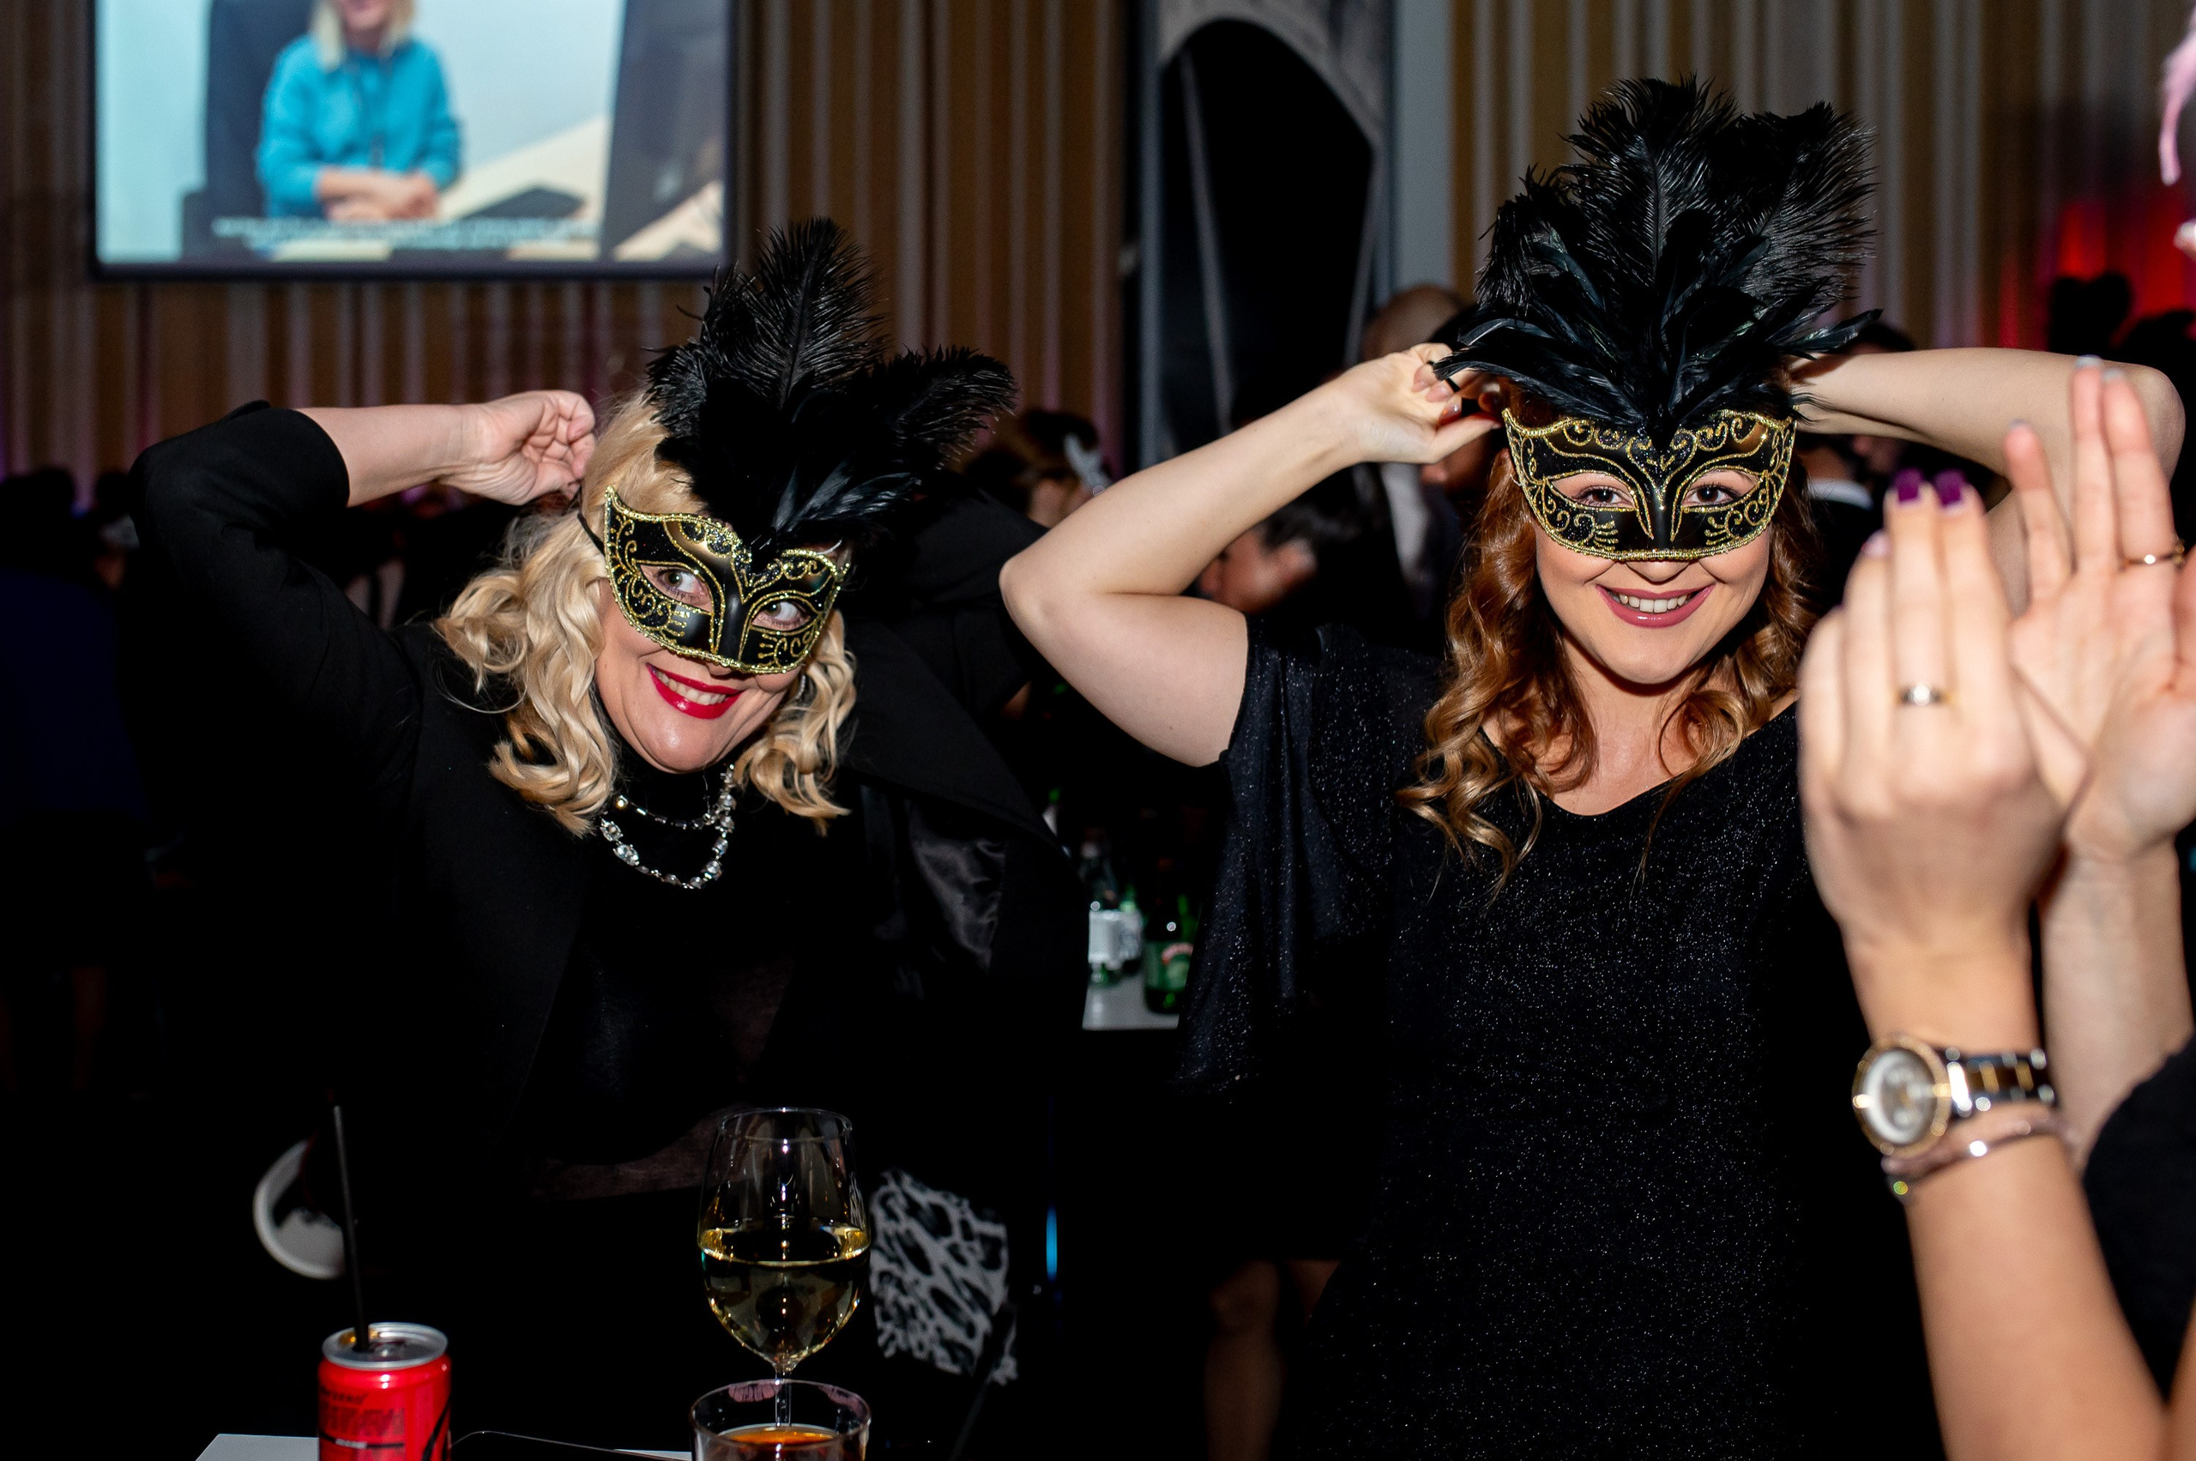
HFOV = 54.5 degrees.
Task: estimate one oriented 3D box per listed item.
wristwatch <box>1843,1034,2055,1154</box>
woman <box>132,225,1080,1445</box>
[{"bbox_3d":[0.275,0.114,0.680,0.053,0.039,0.060,-6,-15,-27],"label":"wristwatch"},{"bbox_3d":[-0.305,0.550,1.360,0.590,1.680,0.460,1,4,-9],"label":"woman"}]

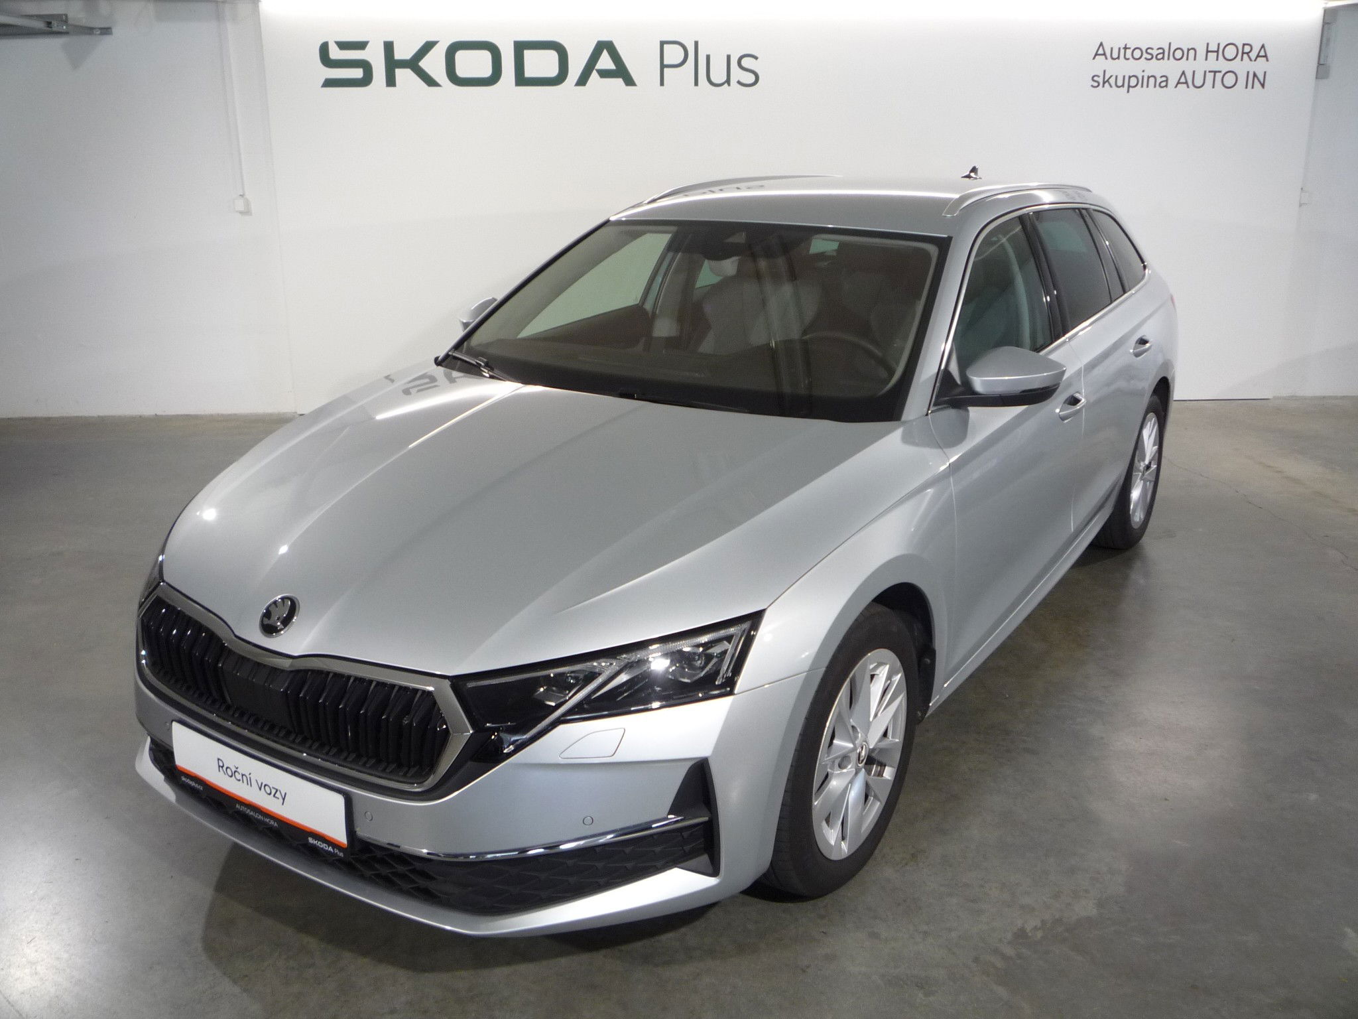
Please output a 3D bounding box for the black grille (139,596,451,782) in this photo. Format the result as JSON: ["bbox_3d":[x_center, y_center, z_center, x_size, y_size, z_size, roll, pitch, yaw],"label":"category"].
[{"bbox_3d":[-0.788,0.344,2.311,0.940,0.210,0.110,11,21,32],"label":"black grille"}]

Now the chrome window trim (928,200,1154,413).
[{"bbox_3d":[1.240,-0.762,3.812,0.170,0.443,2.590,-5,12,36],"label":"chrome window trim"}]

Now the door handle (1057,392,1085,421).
[{"bbox_3d":[1.163,-0.309,3.495,0.060,0.050,0.220,11,21,32],"label":"door handle"}]

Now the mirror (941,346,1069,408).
[{"bbox_3d":[0.813,-0.329,2.926,0.215,0.150,0.230,11,21,32],"label":"mirror"}]

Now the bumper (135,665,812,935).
[{"bbox_3d":[-0.668,0.455,2.537,1.800,0.490,0.570,11,21,32],"label":"bumper"}]

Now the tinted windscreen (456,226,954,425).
[{"bbox_3d":[0.033,-0.570,3.333,1.470,0.140,0.900,11,50,32],"label":"tinted windscreen"}]

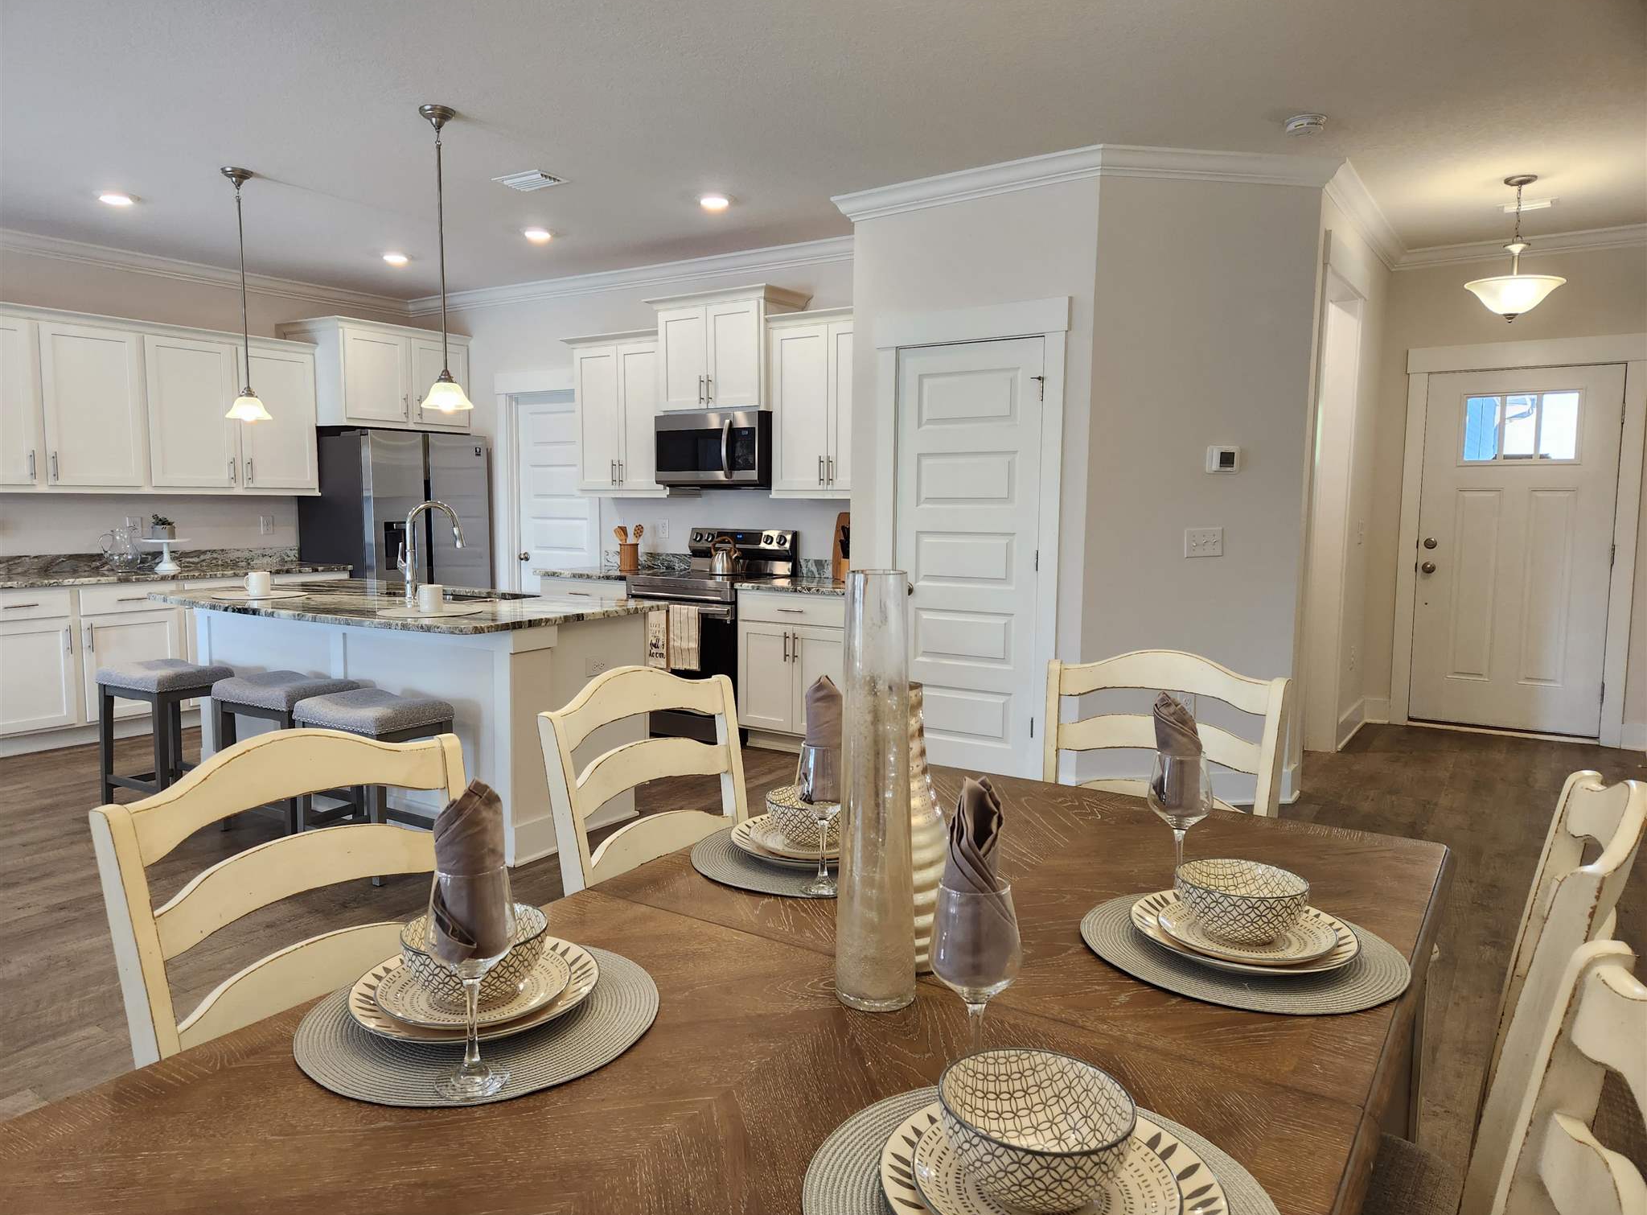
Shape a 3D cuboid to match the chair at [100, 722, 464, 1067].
[{"bbox_3d":[-0.473,0.693,1.319,0.590,1.040,0.492,4,7,33],"label":"chair"}]

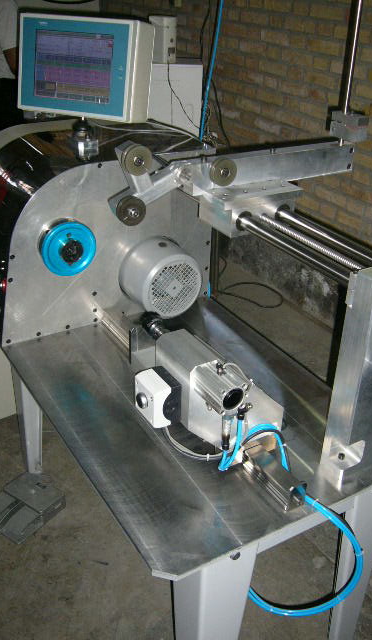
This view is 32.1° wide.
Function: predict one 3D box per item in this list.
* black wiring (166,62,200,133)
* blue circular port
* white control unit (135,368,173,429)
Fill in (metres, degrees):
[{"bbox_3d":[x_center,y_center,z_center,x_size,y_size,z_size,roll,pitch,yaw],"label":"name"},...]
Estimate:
[{"bbox_3d":[-0.011,-0.980,2.850,0.140,0.290,0.050,1,29,-1],"label":"black wiring"},{"bbox_3d":[-0.332,-0.205,1.818,0.157,0.157,0.042,-15,33,-27],"label":"blue circular port"},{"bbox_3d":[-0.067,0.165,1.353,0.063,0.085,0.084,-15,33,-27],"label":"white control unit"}]

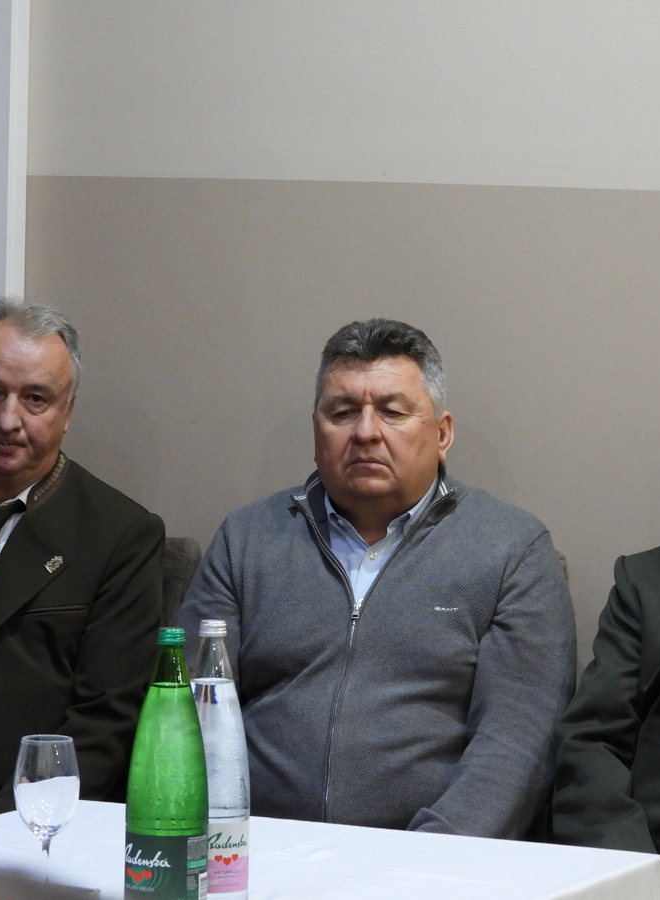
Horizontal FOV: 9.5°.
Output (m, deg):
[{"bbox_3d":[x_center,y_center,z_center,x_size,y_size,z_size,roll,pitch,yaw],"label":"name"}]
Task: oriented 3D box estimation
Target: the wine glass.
[{"bbox_3d":[-0.298,0.389,4.210,0.070,0.178,0.070,1,3,0],"label":"wine glass"}]

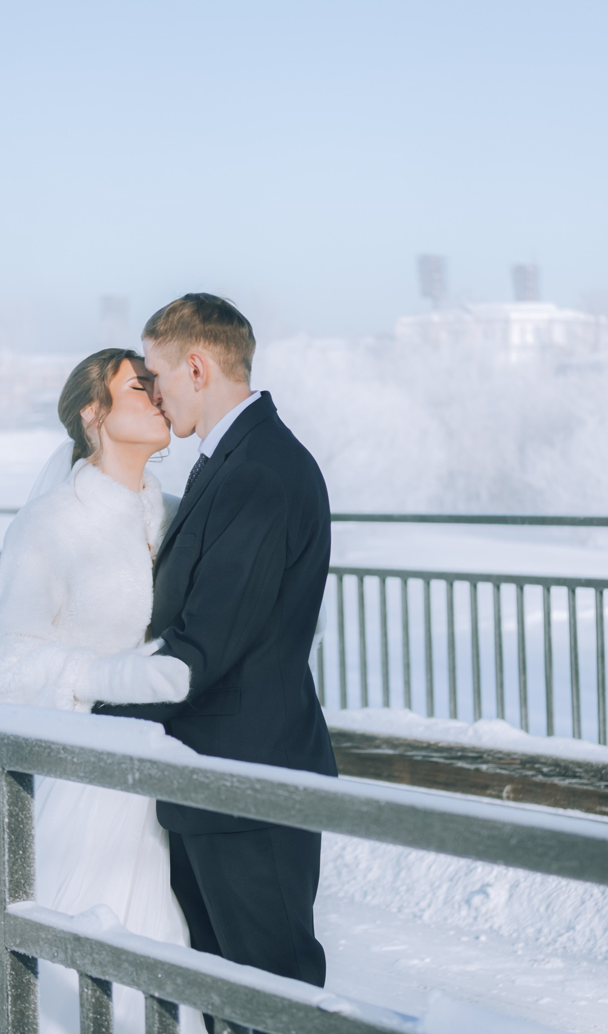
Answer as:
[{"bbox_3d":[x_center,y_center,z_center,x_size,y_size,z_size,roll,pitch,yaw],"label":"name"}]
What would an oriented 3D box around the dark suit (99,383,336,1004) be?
[{"bbox_3d":[-0.152,0.539,4.123,0.440,1.520,0.540,-2,2,-5],"label":"dark suit"}]

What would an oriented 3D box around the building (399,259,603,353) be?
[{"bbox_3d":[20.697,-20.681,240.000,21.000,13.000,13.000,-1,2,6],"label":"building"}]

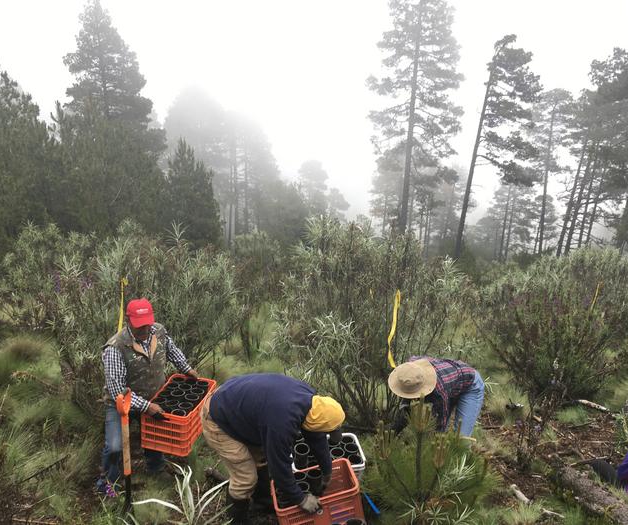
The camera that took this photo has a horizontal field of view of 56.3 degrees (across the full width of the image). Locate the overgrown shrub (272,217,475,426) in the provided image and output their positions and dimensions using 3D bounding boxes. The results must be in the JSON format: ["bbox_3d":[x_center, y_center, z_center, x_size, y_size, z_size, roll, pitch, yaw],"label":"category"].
[{"bbox_3d":[0.535,0.576,5.312,1.700,1.950,1.550,2,20,0],"label":"overgrown shrub"}]

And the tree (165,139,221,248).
[{"bbox_3d":[-3.670,-1.919,18.022,1.800,3.740,1.800,2,20,0],"label":"tree"}]

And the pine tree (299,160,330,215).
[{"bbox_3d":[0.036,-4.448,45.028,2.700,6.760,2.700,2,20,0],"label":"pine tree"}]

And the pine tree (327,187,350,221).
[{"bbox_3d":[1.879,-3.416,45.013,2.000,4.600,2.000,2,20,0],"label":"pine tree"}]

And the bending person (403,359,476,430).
[{"bbox_3d":[1.017,1.207,4.750,0.850,1.050,0.520,-9,23,-30],"label":"bending person"}]

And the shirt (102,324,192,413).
[{"bbox_3d":[-1.207,0.766,4.200,0.580,0.620,0.420,-10,23,-31],"label":"shirt"}]

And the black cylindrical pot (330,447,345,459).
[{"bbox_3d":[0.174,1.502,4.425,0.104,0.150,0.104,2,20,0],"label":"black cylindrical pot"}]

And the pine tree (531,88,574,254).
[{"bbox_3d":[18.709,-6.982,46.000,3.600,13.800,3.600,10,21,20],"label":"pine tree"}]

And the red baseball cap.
[{"bbox_3d":[-1.206,0.357,4.100,0.180,0.150,0.260,-7,40,-29],"label":"red baseball cap"}]

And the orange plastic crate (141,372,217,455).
[{"bbox_3d":[-0.982,1.112,4.325,0.360,0.310,0.530,7,18,11],"label":"orange plastic crate"}]

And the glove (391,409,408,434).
[{"bbox_3d":[0.714,1.329,4.900,0.100,0.210,0.110,6,21,-24],"label":"glove"}]

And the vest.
[{"bbox_3d":[-1.280,0.743,4.230,0.290,0.600,0.460,25,29,34],"label":"vest"}]

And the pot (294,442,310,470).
[{"bbox_3d":[-0.080,1.346,4.070,0.103,0.155,0.103,2,20,-1],"label":"pot"}]

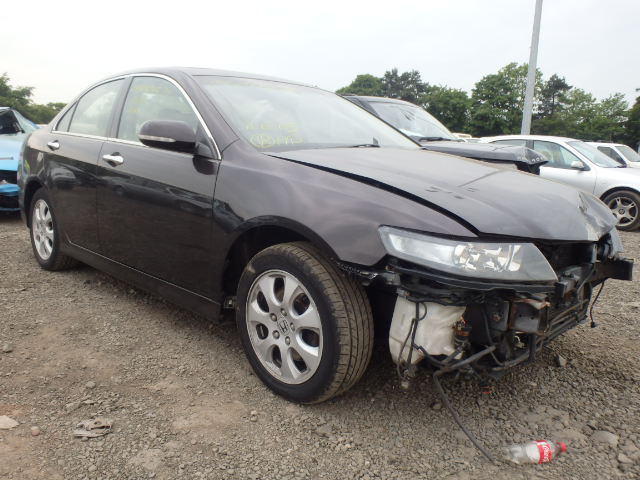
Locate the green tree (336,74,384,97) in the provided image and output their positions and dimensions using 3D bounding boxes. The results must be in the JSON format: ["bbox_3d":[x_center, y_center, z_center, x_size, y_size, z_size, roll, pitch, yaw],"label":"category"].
[{"bbox_3d":[3.798,-12.399,50.697,5.000,7.308,5.000,3,11,4],"label":"green tree"}]

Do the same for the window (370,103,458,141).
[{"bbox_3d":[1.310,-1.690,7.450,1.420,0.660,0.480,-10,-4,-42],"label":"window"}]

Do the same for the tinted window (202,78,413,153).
[{"bbox_3d":[0.001,-0.705,2.919,1.340,0.140,0.872,-9,44,-45],"label":"tinted window"}]

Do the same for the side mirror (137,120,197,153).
[{"bbox_3d":[-0.641,-0.440,2.226,0.130,0.150,0.240,12,16,43],"label":"side mirror"}]

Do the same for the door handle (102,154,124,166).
[{"bbox_3d":[-1.116,-0.430,2.801,0.220,0.055,0.055,12,16,43],"label":"door handle"}]

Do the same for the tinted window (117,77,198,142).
[{"bbox_3d":[-0.844,-0.685,2.732,0.939,0.439,0.080,12,-4,43],"label":"tinted window"}]

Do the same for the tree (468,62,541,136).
[{"bbox_3d":[14.908,-10.973,42.721,5.840,7.000,5.550,5,12,18],"label":"tree"}]

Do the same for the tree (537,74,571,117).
[{"bbox_3d":[22.526,-12.114,50.752,3.800,7.888,3.800,6,12,23],"label":"tree"}]

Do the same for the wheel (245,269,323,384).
[{"bbox_3d":[-0.089,0.331,2.094,0.460,0.460,0.170,12,16,43],"label":"wheel"}]

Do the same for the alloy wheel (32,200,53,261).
[{"bbox_3d":[-1.998,-0.082,3.906,0.450,0.450,0.170,12,15,43],"label":"alloy wheel"}]

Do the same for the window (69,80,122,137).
[{"bbox_3d":[-1.404,-0.828,3.265,0.587,0.388,0.080,12,-4,43],"label":"window"}]

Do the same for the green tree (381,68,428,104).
[{"bbox_3d":[7.287,-11.604,45.695,4.170,6.750,3.960,3,12,8],"label":"green tree"}]

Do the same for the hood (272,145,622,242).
[{"bbox_3d":[0.617,-0.276,2.380,1.241,0.176,1.340,24,23,40],"label":"hood"}]

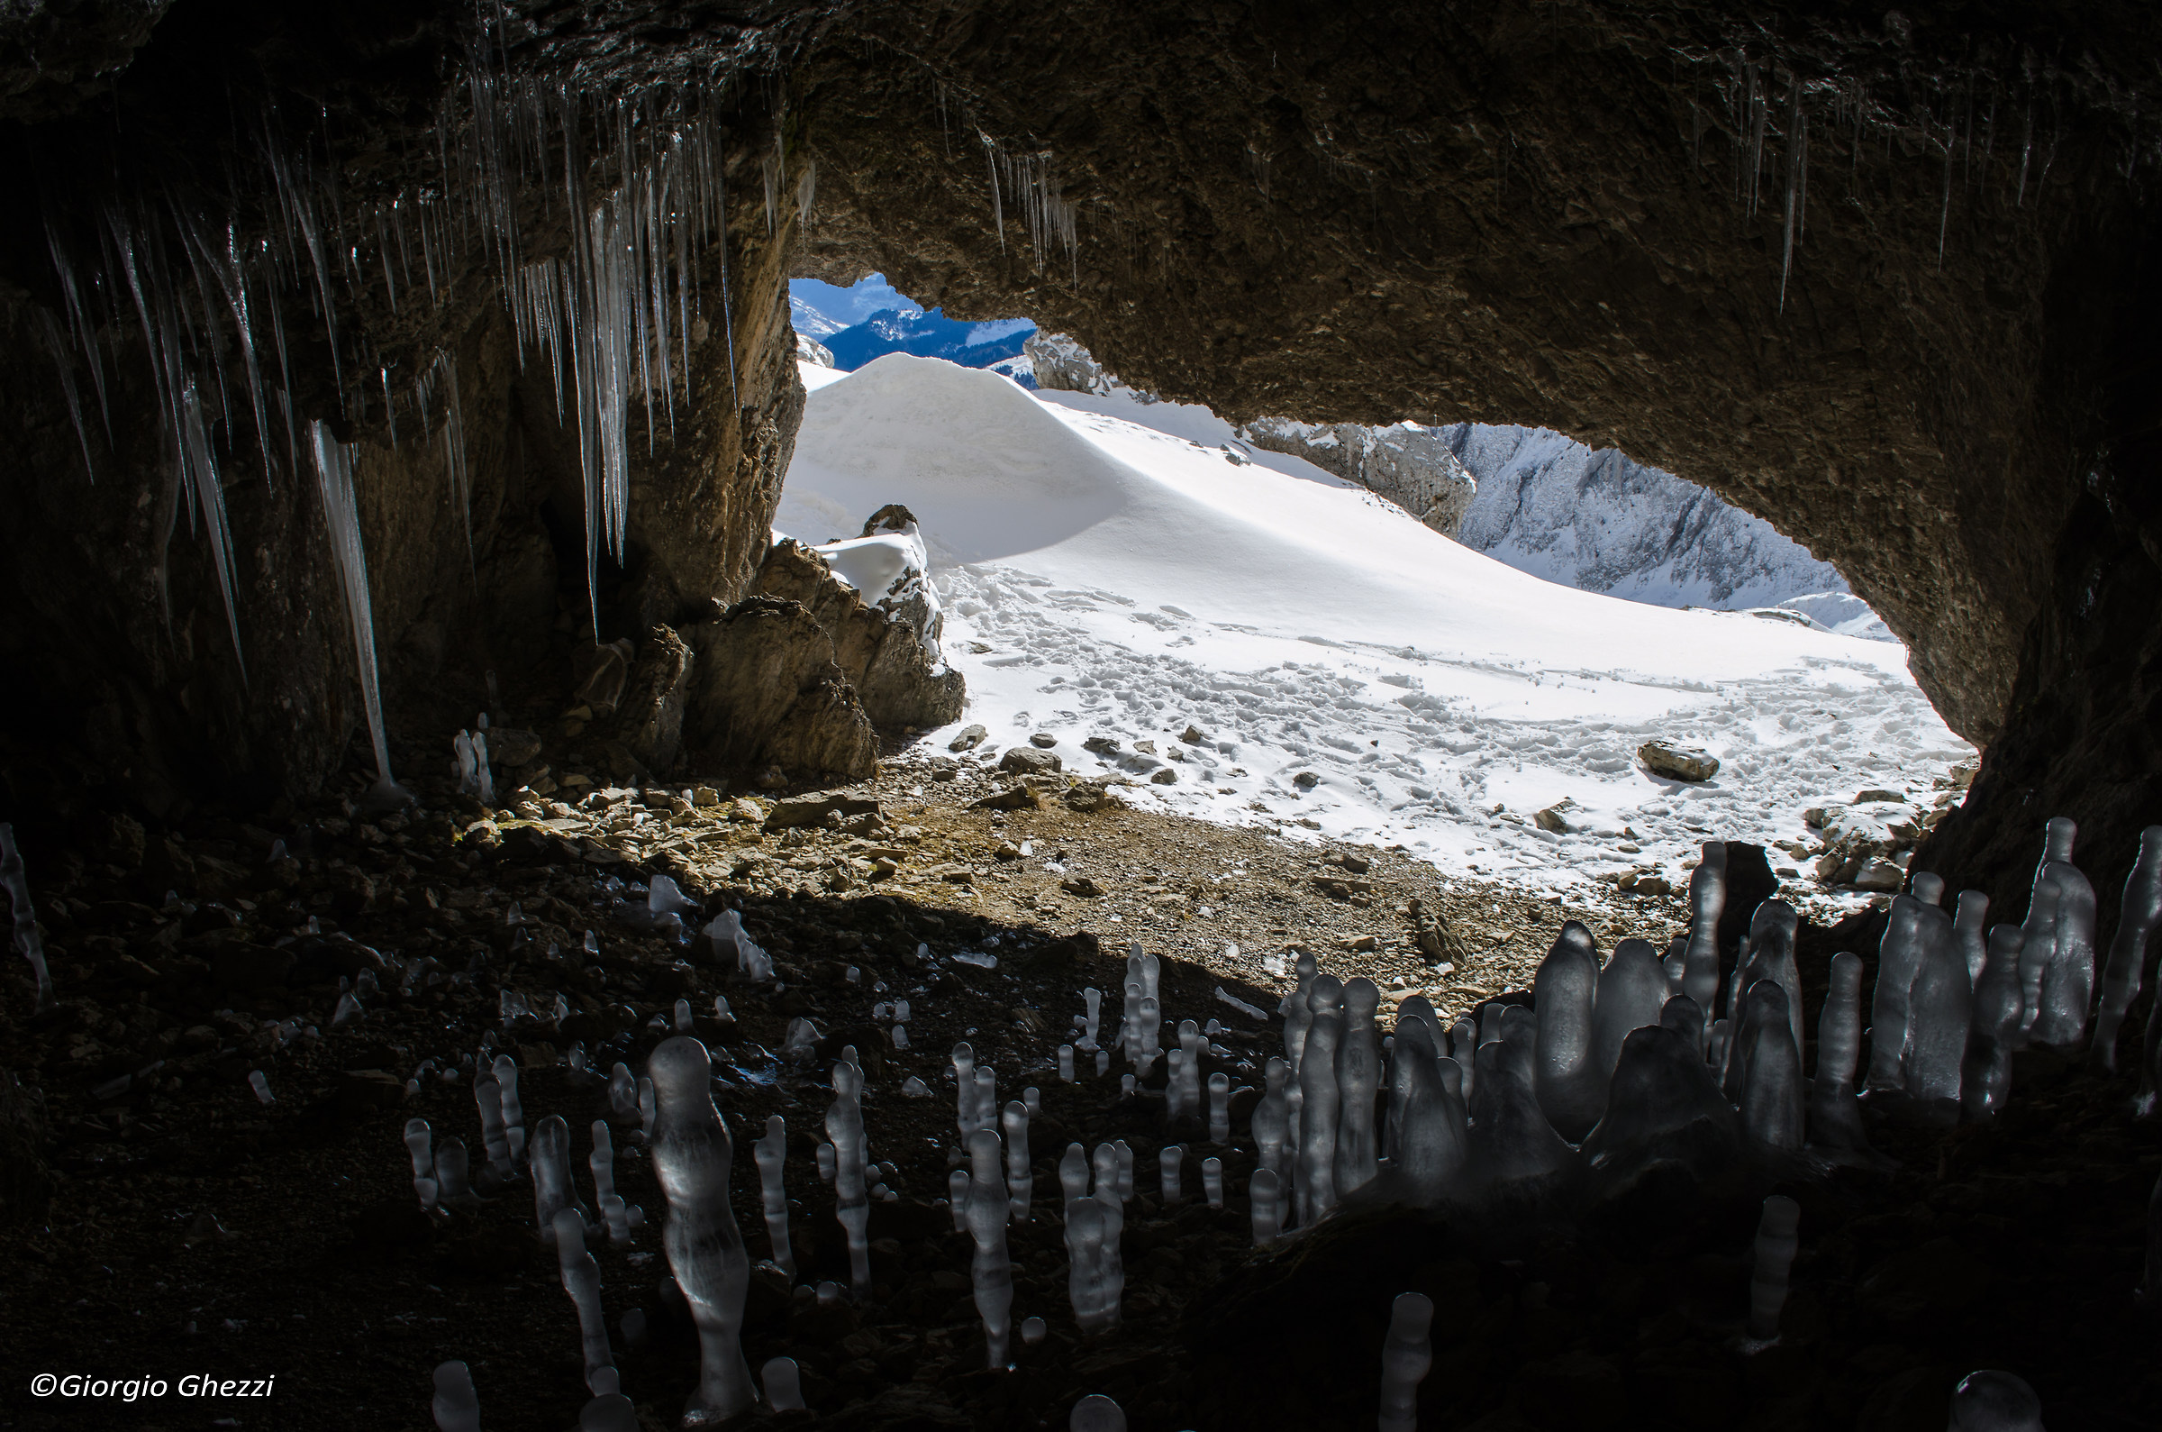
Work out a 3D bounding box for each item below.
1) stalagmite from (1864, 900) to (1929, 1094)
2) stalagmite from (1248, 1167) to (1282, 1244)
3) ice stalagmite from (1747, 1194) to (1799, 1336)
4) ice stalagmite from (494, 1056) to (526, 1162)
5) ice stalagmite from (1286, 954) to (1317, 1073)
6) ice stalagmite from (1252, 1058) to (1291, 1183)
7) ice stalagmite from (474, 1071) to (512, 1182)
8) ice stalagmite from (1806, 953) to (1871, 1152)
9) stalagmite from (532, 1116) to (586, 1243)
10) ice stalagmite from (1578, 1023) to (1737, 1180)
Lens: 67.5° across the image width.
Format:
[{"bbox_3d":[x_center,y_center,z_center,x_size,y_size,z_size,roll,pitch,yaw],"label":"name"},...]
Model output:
[{"bbox_3d":[1.780,0.601,3.524,0.122,0.435,0.122,-2,15,0],"label":"stalagmite"},{"bbox_3d":[0.424,1.116,3.707,0.070,0.166,0.066,2,16,7],"label":"stalagmite"},{"bbox_3d":[1.360,1.070,3.161,0.093,0.282,0.080,8,18,25],"label":"ice stalagmite"},{"bbox_3d":[-1.315,0.898,3.720,0.057,0.253,0.057,-2,14,0],"label":"ice stalagmite"},{"bbox_3d":[0.557,0.825,3.980,0.093,0.507,0.089,2,16,8],"label":"ice stalagmite"},{"bbox_3d":[0.408,0.881,3.458,0.083,0.322,0.083,-2,15,0],"label":"ice stalagmite"},{"bbox_3d":[-1.303,0.906,3.588,0.066,0.247,0.066,-2,15,0],"label":"ice stalagmite"},{"bbox_3d":[1.852,0.810,3.934,0.146,0.480,0.129,8,18,26],"label":"ice stalagmite"},{"bbox_3d":[-1.069,0.939,3.319,0.091,0.264,0.091,-2,14,0],"label":"stalagmite"},{"bbox_3d":[1.101,0.708,3.089,0.286,0.265,0.286,-2,15,0],"label":"ice stalagmite"}]

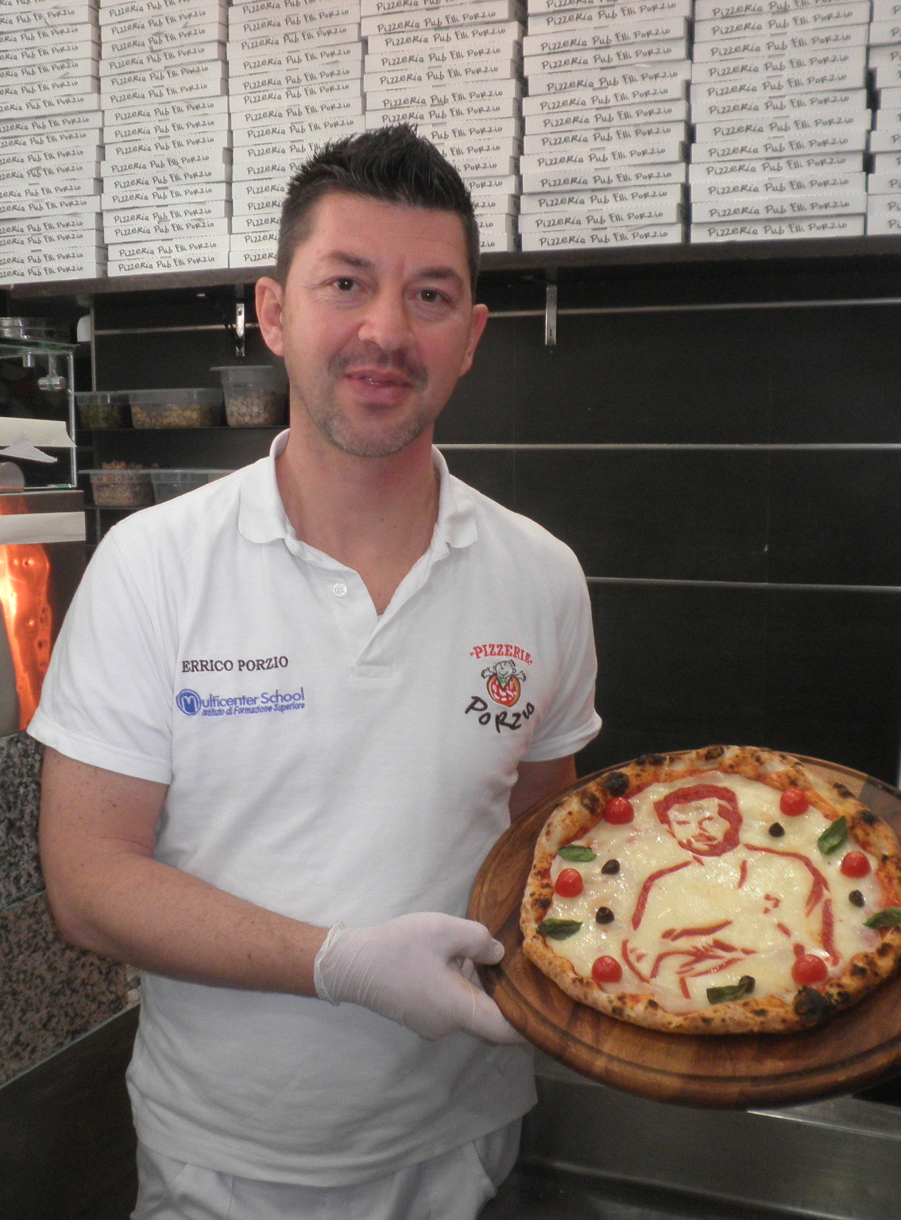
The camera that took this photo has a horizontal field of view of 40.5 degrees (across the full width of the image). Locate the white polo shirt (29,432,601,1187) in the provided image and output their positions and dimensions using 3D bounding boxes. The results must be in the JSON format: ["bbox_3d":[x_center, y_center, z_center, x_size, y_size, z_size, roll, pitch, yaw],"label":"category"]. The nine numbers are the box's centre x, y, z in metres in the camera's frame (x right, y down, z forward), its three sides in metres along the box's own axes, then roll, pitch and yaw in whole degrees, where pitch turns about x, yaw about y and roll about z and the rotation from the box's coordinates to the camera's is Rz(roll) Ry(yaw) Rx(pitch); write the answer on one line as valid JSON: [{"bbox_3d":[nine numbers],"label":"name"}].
[{"bbox_3d":[-0.105,0.160,1.125,0.525,0.635,0.290,-3,8,-20],"label":"white polo shirt"}]

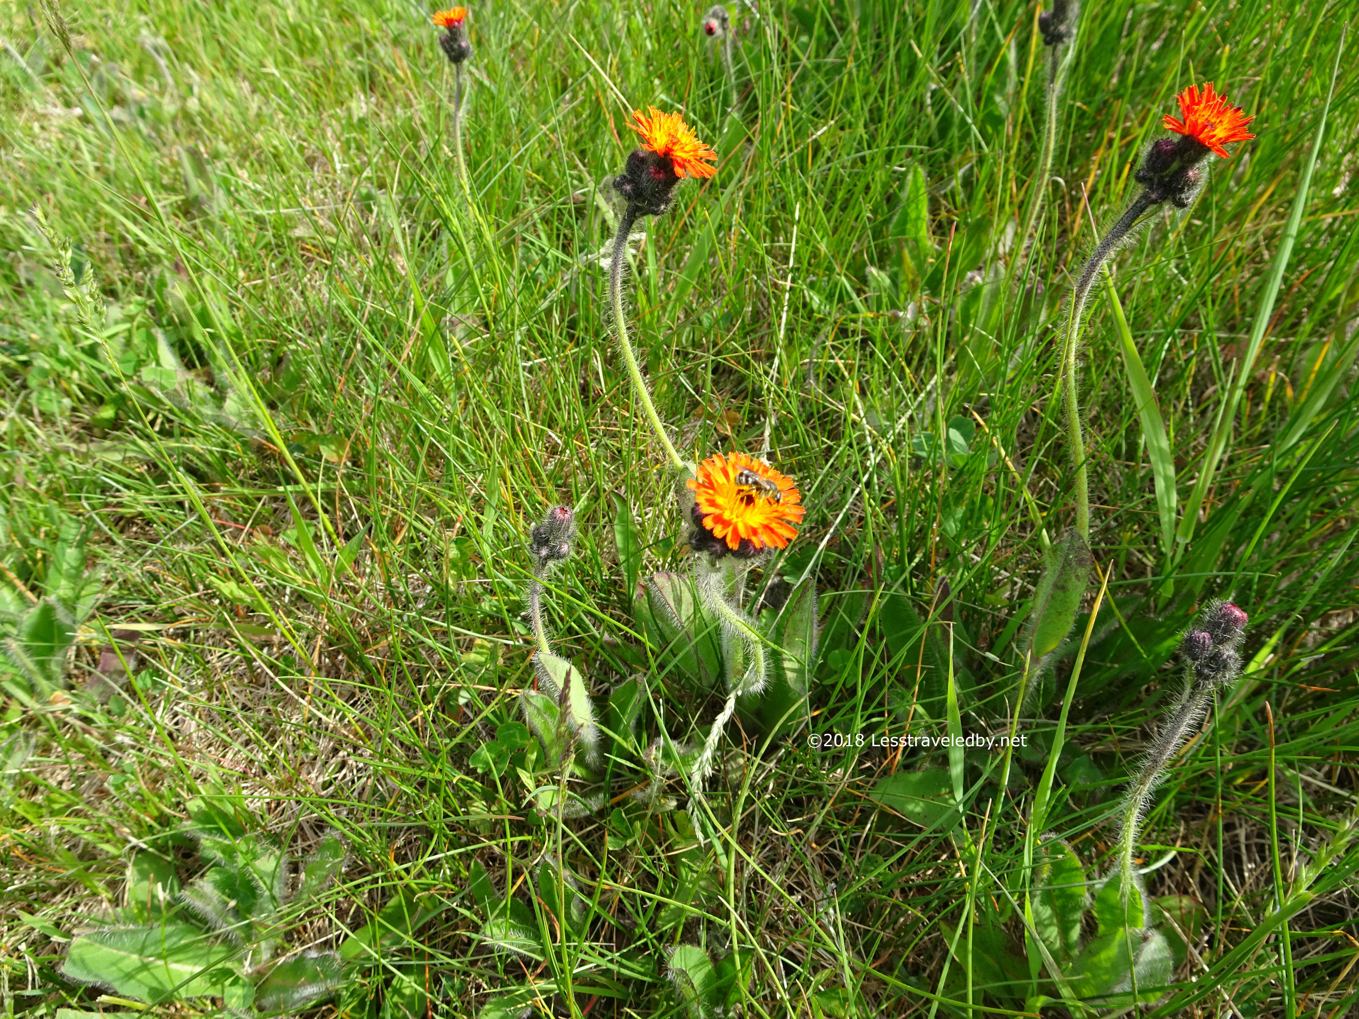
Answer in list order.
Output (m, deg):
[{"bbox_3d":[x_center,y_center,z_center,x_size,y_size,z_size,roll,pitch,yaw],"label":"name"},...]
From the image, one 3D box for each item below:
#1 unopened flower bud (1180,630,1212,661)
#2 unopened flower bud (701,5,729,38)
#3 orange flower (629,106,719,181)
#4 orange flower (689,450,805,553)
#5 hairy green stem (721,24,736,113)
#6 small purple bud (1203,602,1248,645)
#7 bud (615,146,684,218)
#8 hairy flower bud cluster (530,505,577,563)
[{"bbox_3d":[0.097,0.026,0.177,0.006,0.006,0.006,11,33,30],"label":"unopened flower bud"},{"bbox_3d":[0.016,-0.218,0.420,0.012,0.013,0.012,-17,51,10],"label":"unopened flower bud"},{"bbox_3d":[-0.002,-0.081,0.210,0.023,0.010,0.023,30,36,-11],"label":"orange flower"},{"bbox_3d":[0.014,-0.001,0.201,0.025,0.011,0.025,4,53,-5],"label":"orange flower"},{"bbox_3d":[0.023,-0.203,0.435,0.004,0.040,0.004,-5,44,5],"label":"hairy green stem"},{"bbox_3d":[0.102,0.021,0.176,0.007,0.009,0.007,-16,55,-41],"label":"small purple bud"},{"bbox_3d":[-0.007,-0.073,0.212,0.015,0.014,0.015,19,35,-8],"label":"bud"},{"bbox_3d":[-0.035,0.007,0.265,0.013,0.016,0.013,7,43,-7],"label":"hairy flower bud cluster"}]

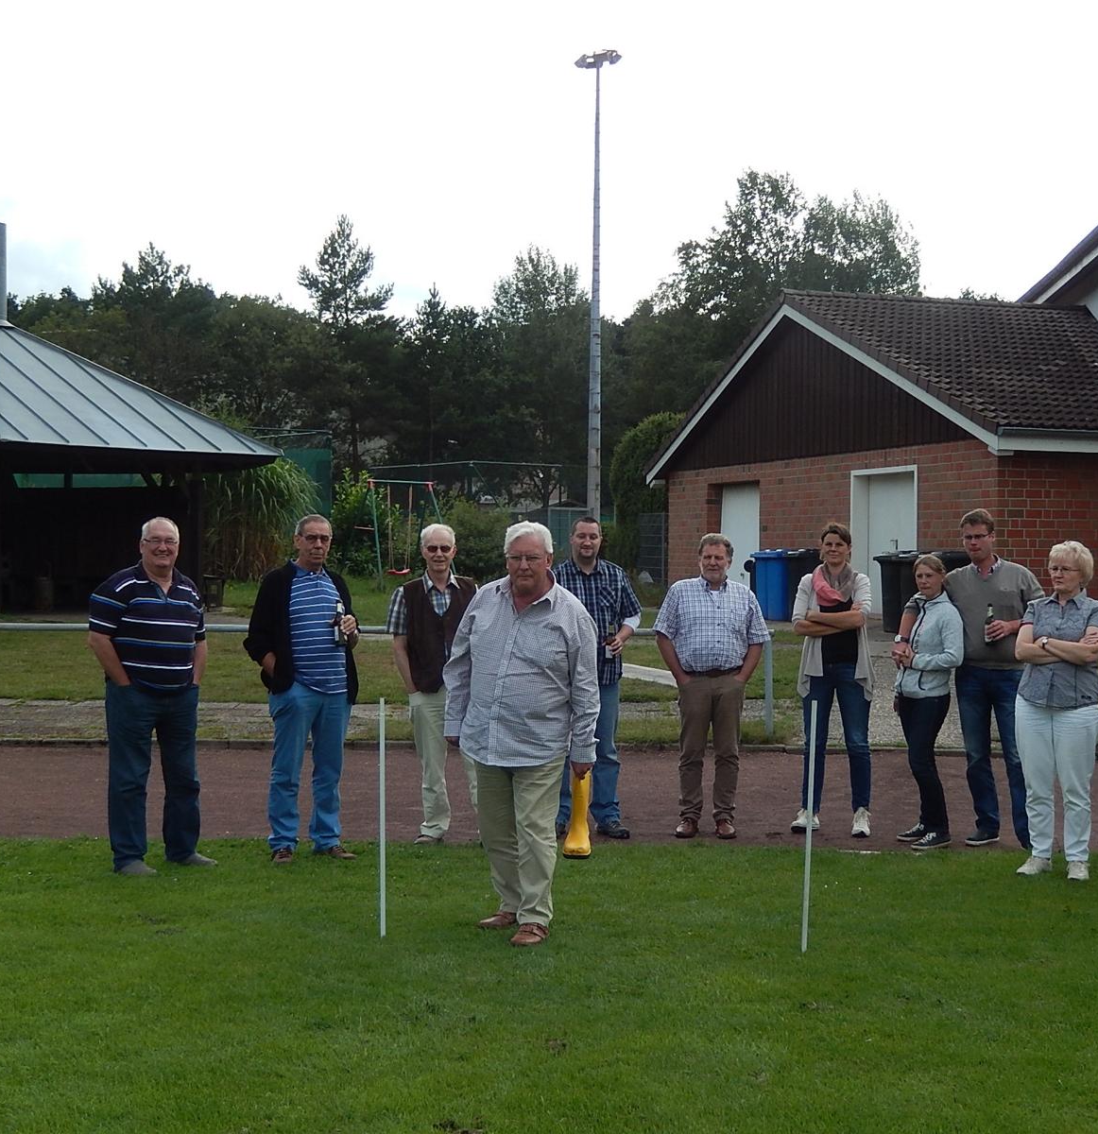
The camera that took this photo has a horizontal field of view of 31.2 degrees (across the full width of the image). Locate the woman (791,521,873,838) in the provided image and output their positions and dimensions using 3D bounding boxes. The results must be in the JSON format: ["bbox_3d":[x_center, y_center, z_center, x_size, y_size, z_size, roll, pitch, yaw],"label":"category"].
[{"bbox_3d":[1.640,0.627,11.331,0.480,1.793,0.400,1,0,9],"label":"woman"}]

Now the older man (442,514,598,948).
[{"bbox_3d":[-0.104,0.678,8.322,0.610,1.752,0.500,1,0,12],"label":"older man"}]

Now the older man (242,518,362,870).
[{"bbox_3d":[-1.305,0.623,10.423,0.600,1.806,0.420,0,0,-8],"label":"older man"}]

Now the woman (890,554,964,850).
[{"bbox_3d":[2.150,0.738,11.114,0.420,1.632,0.420,1,1,41],"label":"woman"}]

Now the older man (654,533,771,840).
[{"bbox_3d":[0.950,0.673,11.313,0.670,1.736,0.420,1,0,3],"label":"older man"}]

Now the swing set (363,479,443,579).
[{"bbox_3d":[-2.720,-0.587,35.500,1.700,1.980,1.500,0,1,-35],"label":"swing set"}]

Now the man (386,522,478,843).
[{"bbox_3d":[-0.621,0.636,11.070,0.570,1.784,0.380,1,0,-5],"label":"man"}]

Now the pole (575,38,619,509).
[{"bbox_3d":[1.314,-6.993,54.000,1.350,14.539,0.650,1,1,30],"label":"pole"}]

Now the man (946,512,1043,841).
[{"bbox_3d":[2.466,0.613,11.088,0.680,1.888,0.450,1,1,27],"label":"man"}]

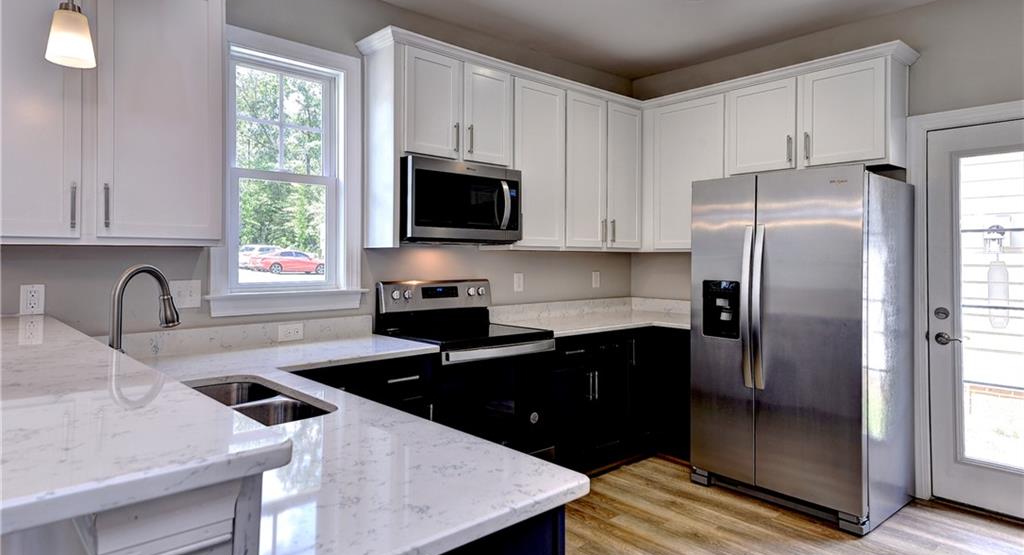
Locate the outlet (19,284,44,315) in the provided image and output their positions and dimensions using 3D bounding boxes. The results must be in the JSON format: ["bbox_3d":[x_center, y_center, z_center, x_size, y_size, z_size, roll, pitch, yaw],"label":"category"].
[{"bbox_3d":[-1.812,0.086,2.152,0.070,0.113,0.008,-1,1,-42],"label":"outlet"}]

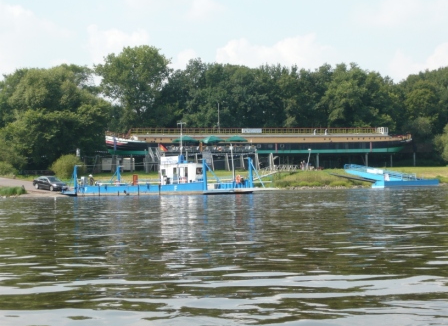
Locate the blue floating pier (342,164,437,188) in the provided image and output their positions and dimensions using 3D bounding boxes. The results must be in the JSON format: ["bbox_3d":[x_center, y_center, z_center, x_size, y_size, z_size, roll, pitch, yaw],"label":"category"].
[{"bbox_3d":[18.444,1.383,115.485,9.000,2.700,8.000,-1,-1,-44],"label":"blue floating pier"}]

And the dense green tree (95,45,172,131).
[{"bbox_3d":[-19.074,-11.294,212.203,16.000,26.000,15.500,-2,-1,0],"label":"dense green tree"}]

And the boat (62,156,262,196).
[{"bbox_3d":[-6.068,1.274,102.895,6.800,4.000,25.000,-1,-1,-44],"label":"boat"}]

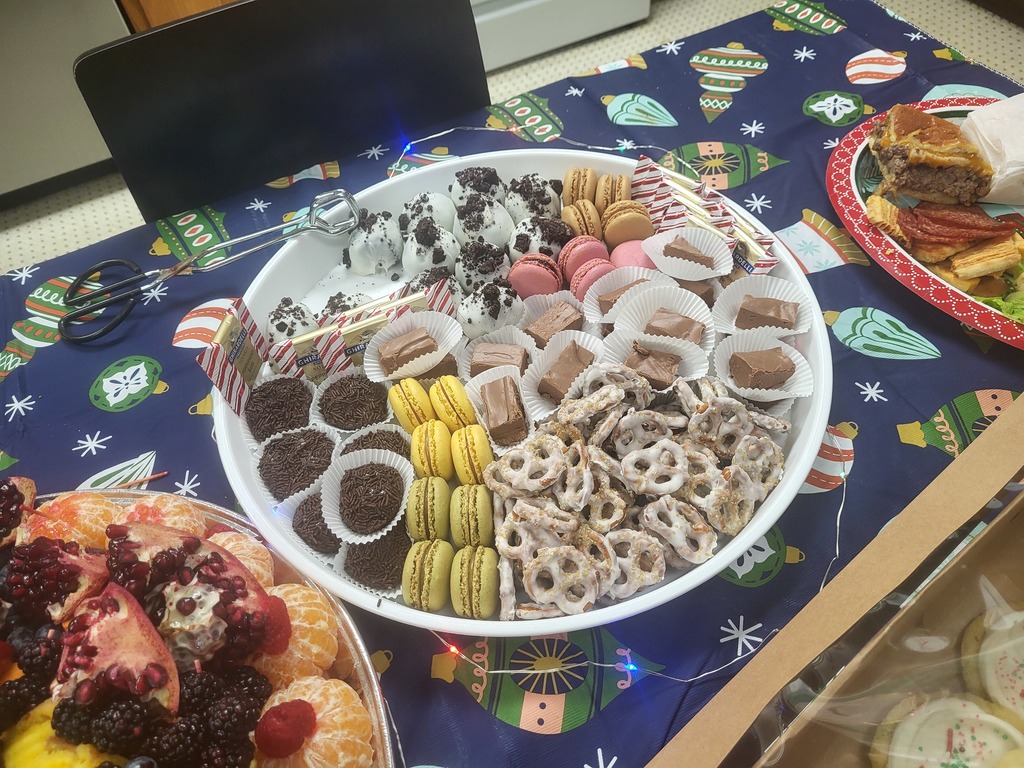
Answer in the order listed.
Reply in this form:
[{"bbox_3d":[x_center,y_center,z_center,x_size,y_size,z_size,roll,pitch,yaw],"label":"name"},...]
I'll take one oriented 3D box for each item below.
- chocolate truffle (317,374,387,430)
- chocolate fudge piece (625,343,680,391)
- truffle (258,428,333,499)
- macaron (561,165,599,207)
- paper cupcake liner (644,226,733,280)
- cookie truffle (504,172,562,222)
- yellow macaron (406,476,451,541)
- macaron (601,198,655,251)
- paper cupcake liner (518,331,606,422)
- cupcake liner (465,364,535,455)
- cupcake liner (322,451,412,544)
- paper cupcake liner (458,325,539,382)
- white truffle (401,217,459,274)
[{"bbox_3d":[-0.103,0.013,0.499,0.046,0.032,0.046,-3,52,4],"label":"chocolate truffle"},{"bbox_3d":[0.097,-0.011,0.531,0.036,0.019,0.025,24,58,22],"label":"chocolate fudge piece"},{"bbox_3d":[-0.139,0.052,0.497,0.046,0.037,0.044,-3,53,3],"label":"truffle"},{"bbox_3d":[0.056,-0.161,0.639,0.027,0.041,0.041,-4,90,6],"label":"macaron"},{"bbox_3d":[0.127,-0.091,0.555,0.067,0.024,0.044,8,57,10],"label":"paper cupcake liner"},{"bbox_3d":[0.019,-0.161,0.671,0.048,0.047,0.048,-7,53,0],"label":"cookie truffle"},{"bbox_3d":[-0.049,0.073,0.443,0.025,0.040,0.040,-5,52,2],"label":"yellow macaron"},{"bbox_3d":[0.091,-0.122,0.600,0.041,0.041,0.026,-18,45,-8],"label":"macaron"},{"bbox_3d":[0.037,-0.003,0.550,0.060,0.026,0.064,-1,71,4],"label":"paper cupcake liner"},{"bbox_3d":[-0.008,0.018,0.515,0.048,0.028,0.059,-10,52,-1],"label":"cupcake liner"},{"bbox_3d":[-0.091,0.072,0.486,0.059,0.030,0.059,-3,71,-6],"label":"cupcake liner"},{"bbox_3d":[-0.008,-0.018,0.519,0.058,0.025,0.056,-8,52,-1],"label":"paper cupcake liner"},{"bbox_3d":[-0.065,-0.109,0.611,0.044,0.042,0.044,-8,52,0],"label":"white truffle"}]

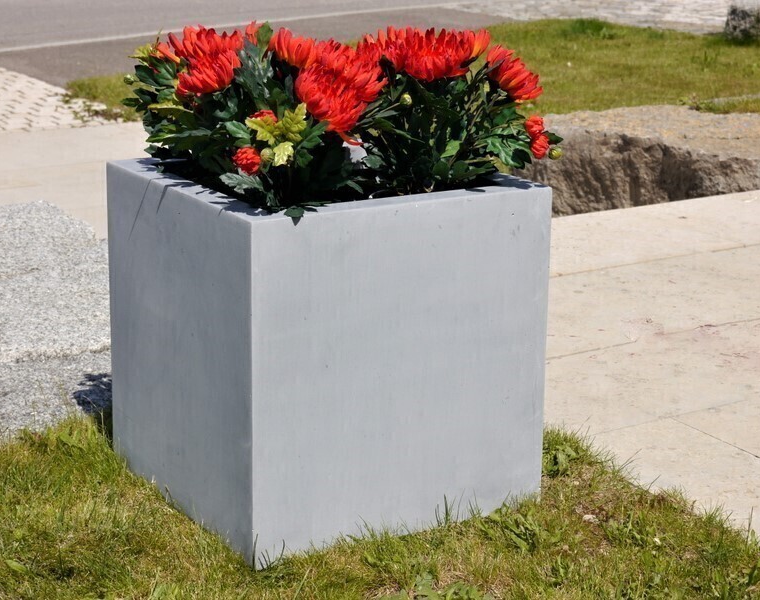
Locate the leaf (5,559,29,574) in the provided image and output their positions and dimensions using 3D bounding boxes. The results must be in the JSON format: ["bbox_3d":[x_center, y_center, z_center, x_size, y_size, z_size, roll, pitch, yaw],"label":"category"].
[{"bbox_3d":[-0.512,0.376,2.540,0.036,0.019,0.026,-3,16,-12],"label":"leaf"}]

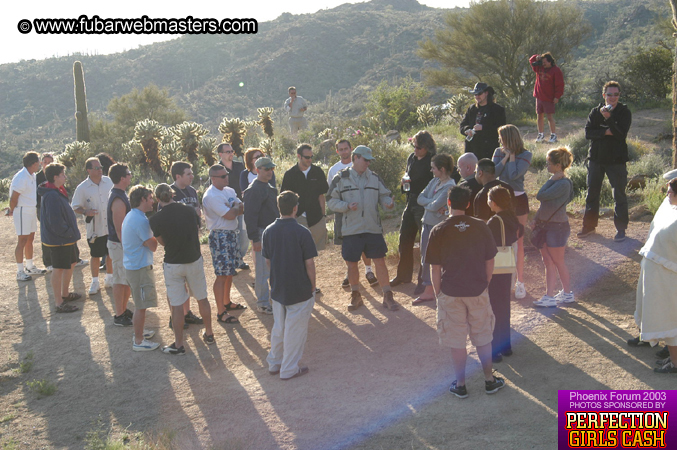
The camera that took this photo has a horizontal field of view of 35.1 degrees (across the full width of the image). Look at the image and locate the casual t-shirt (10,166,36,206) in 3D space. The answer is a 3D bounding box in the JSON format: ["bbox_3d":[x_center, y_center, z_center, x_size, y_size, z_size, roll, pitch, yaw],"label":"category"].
[{"bbox_3d":[-4.477,-0.547,15.220,0.290,0.550,0.460,3,8,23],"label":"casual t-shirt"}]

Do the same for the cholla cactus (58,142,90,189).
[{"bbox_3d":[-4.807,-1.102,19.500,0.600,0.880,0.600,0,7,0],"label":"cholla cactus"}]

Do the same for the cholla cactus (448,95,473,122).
[{"bbox_3d":[2.475,-2.393,22.000,0.500,0.580,0.480,0,7,0],"label":"cholla cactus"}]

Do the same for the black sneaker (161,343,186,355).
[{"bbox_3d":[-1.733,1.292,11.250,0.280,0.110,0.105,4,8,28],"label":"black sneaker"}]

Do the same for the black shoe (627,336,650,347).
[{"bbox_3d":[2.853,1.099,10.100,0.280,0.100,0.100,0,7,3],"label":"black shoe"}]

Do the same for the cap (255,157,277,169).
[{"bbox_3d":[-0.835,-0.715,12.250,0.265,0.130,0.180,4,8,30],"label":"cap"}]

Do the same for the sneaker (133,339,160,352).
[{"bbox_3d":[-2.033,1.272,11.300,0.290,0.120,0.110,-3,8,-22],"label":"sneaker"}]

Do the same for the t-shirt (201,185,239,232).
[{"bbox_3d":[-1.344,-0.201,12.300,0.330,0.540,0.470,4,8,32],"label":"t-shirt"}]

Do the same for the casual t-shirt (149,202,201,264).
[{"bbox_3d":[-1.692,0.088,11.050,0.500,0.630,0.300,-3,8,-25],"label":"casual t-shirt"}]

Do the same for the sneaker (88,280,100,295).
[{"bbox_3d":[-3.270,0.838,14.350,0.115,0.120,0.300,2,7,17],"label":"sneaker"}]

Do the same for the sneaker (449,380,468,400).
[{"bbox_3d":[1.037,1.421,9.250,0.108,0.115,0.295,-2,7,-16],"label":"sneaker"}]

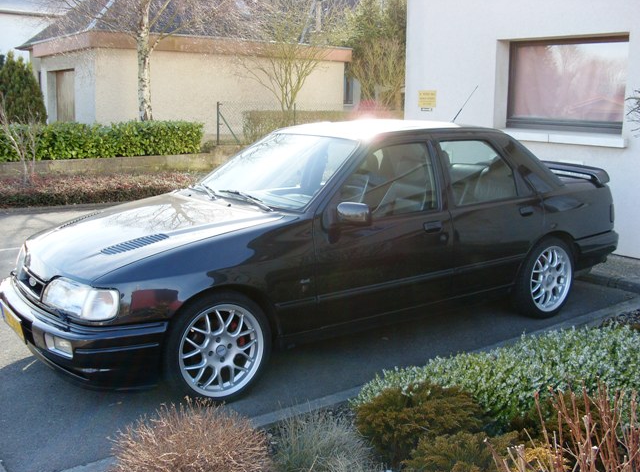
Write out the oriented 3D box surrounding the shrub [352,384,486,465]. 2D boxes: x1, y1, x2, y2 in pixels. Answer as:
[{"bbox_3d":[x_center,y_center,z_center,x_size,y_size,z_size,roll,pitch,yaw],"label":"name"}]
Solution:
[{"bbox_3d":[0.425,0.805,3.000,0.530,0.310,0.440,1,10,6],"label":"shrub"}]

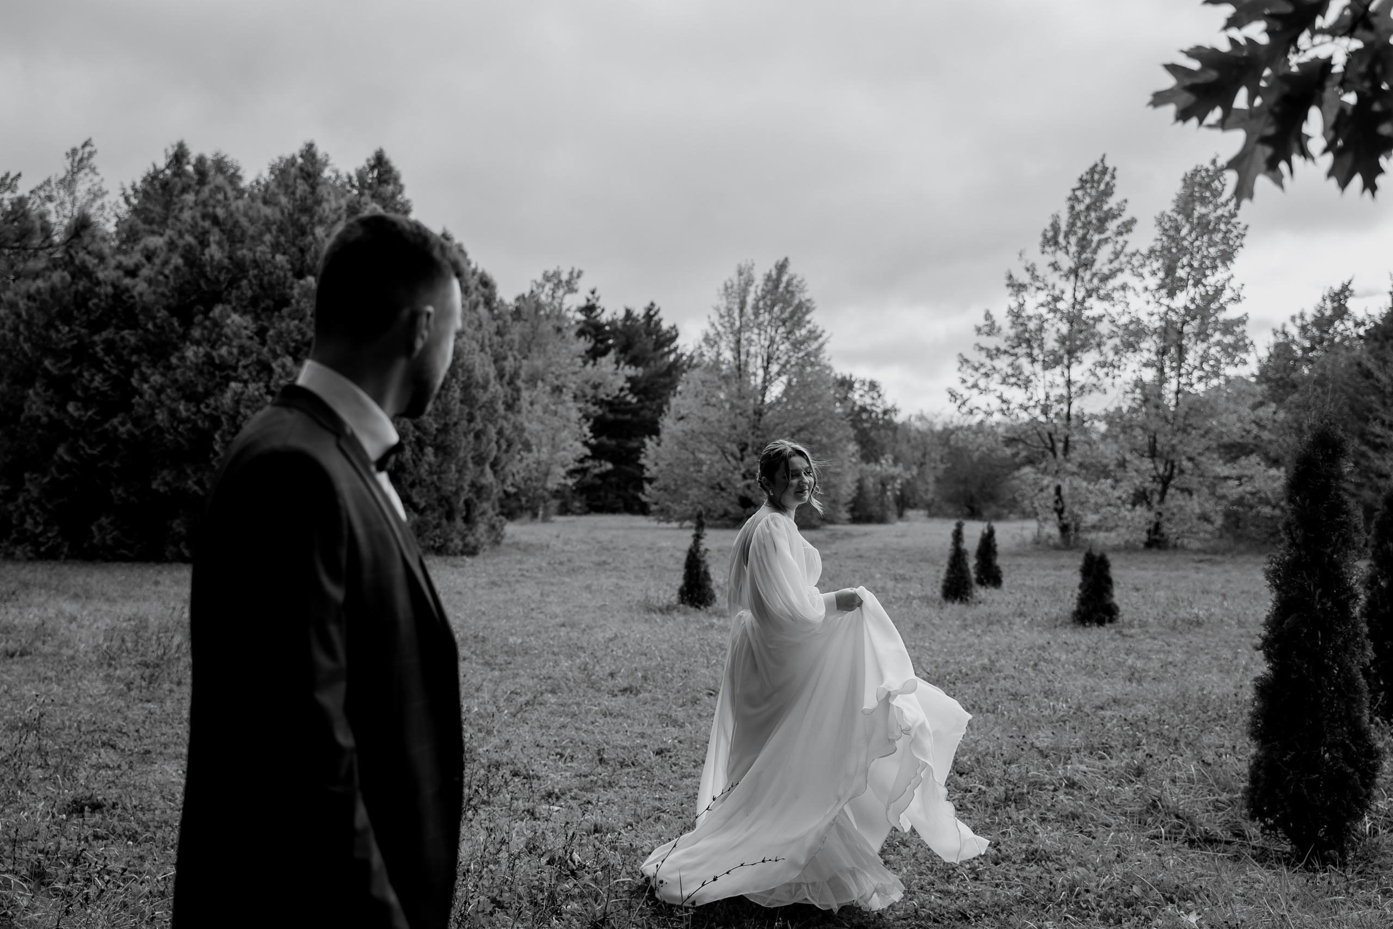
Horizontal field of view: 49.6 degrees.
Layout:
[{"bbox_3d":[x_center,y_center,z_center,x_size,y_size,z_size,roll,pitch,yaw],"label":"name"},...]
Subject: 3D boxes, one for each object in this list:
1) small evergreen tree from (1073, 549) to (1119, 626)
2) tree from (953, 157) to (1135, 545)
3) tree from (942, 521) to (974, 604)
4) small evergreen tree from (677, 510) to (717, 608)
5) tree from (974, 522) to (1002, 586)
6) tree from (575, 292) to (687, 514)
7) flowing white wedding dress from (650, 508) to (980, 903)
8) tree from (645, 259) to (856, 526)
[{"bbox_3d":[4.599,1.411,17.400,0.552,0.903,0.552,0,-1,0],"label":"small evergreen tree"},{"bbox_3d":[10.023,-3.276,43.500,5.459,11.160,5.459,0,-1,0],"label":"tree"},{"bbox_3d":[3.610,1.348,20.900,0.452,1.145,0.452,0,-1,0],"label":"tree"},{"bbox_3d":[0.007,1.260,20.100,0.522,1.318,0.522,0,-1,0],"label":"small evergreen tree"},{"bbox_3d":[4.669,1.448,24.200,0.454,1.064,0.454,0,-1,0],"label":"tree"},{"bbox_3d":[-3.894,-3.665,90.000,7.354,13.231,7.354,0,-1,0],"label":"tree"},{"bbox_3d":[0.454,0.885,5.750,1.300,1.480,0.950,0,-1,-18],"label":"flowing white wedding dress"},{"bbox_3d":[2.285,-2.998,64.000,9.139,11.392,9.139,0,-1,0],"label":"tree"}]

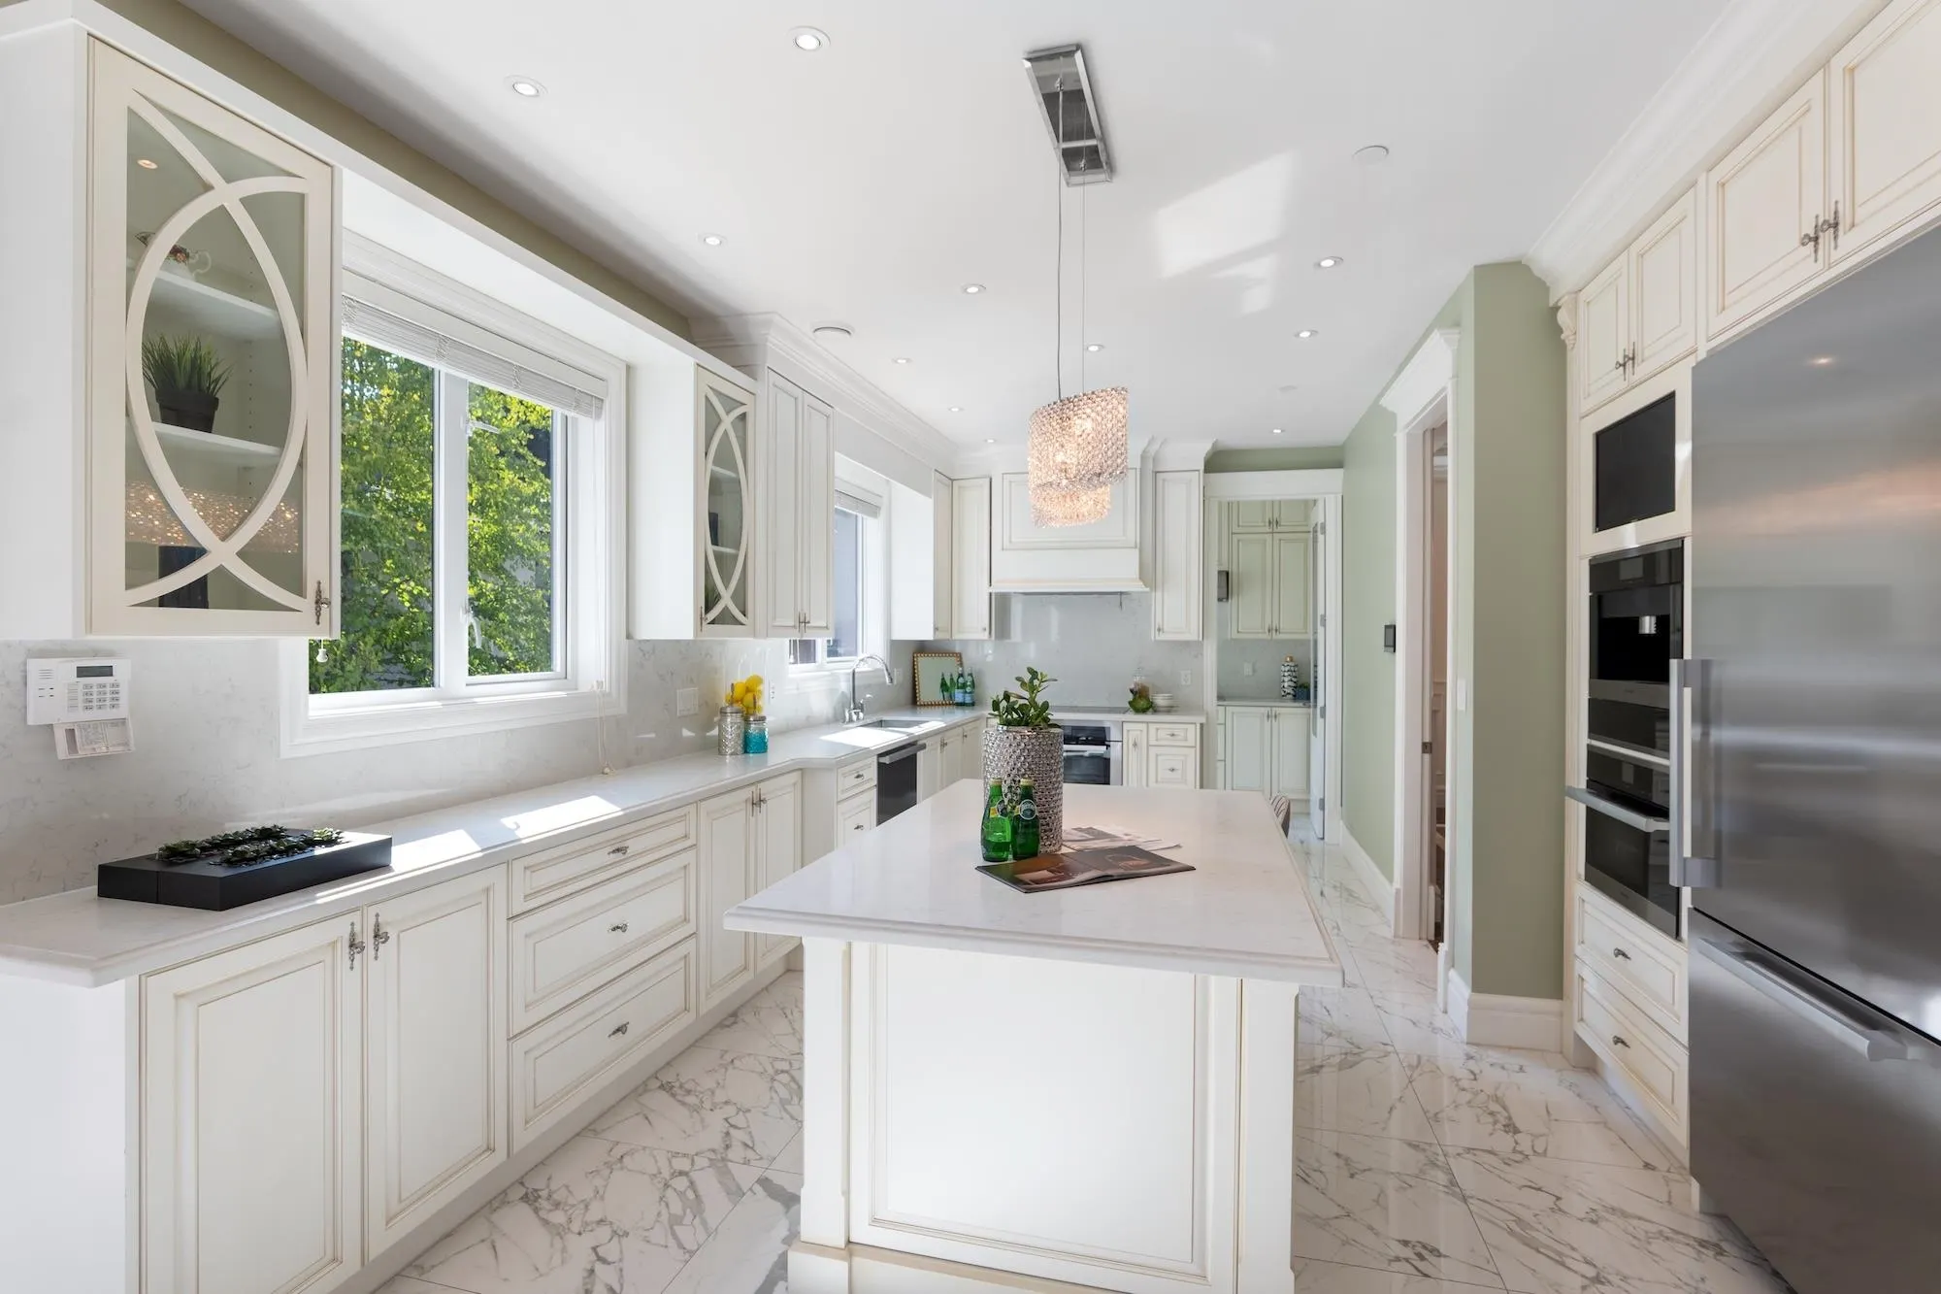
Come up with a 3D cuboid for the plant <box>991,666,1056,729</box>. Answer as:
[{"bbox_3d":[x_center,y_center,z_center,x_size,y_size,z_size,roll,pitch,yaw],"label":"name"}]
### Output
[{"bbox_3d":[0.127,0.125,2.064,0.155,0.160,0.150,0,0,15],"label":"plant"}]

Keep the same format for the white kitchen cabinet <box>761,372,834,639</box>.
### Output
[{"bbox_3d":[-0.939,-0.612,4.020,0.340,1.151,0.672,0,0,16],"label":"white kitchen cabinet"}]

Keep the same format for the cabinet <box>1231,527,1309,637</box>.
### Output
[{"bbox_3d":[2.622,-0.523,7.490,0.690,0.905,0.350,0,0,15],"label":"cabinet"}]

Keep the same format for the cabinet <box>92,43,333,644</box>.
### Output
[{"bbox_3d":[-1.608,-0.542,1.719,0.330,1.040,0.440,0,0,15],"label":"cabinet"}]

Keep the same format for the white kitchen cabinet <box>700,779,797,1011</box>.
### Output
[{"bbox_3d":[-1.030,0.894,3.357,0.425,0.747,0.744,0,0,16],"label":"white kitchen cabinet"}]

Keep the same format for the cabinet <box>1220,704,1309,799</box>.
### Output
[{"bbox_3d":[2.545,0.877,7.392,0.730,0.770,0.600,0,0,15],"label":"cabinet"}]

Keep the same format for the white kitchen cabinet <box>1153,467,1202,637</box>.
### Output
[{"bbox_3d":[1.450,-0.617,6.013,0.330,1.143,0.330,0,0,16],"label":"white kitchen cabinet"}]

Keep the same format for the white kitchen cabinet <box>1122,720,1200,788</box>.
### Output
[{"bbox_3d":[1.334,0.905,6.012,0.520,0.782,0.550,0,0,16],"label":"white kitchen cabinet"}]

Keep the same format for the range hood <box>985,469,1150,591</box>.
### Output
[{"bbox_3d":[0.717,-0.768,5.993,1.040,0.790,0.540,0,0,15],"label":"range hood"}]

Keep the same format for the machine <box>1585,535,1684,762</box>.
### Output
[{"bbox_3d":[2.161,0.014,2.479,0.450,0.593,0.587,0,0,16],"label":"machine"}]

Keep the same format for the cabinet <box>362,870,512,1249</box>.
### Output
[{"bbox_3d":[-1.403,0.901,2.018,0.425,0.747,0.380,0,0,16],"label":"cabinet"}]

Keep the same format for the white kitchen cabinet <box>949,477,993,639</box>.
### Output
[{"bbox_3d":[0.051,-0.628,6.404,0.285,1.152,0.330,0,0,16],"label":"white kitchen cabinet"}]

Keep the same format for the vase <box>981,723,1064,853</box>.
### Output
[{"bbox_3d":[0.123,0.329,2.025,0.188,0.275,0.188,0,0,0],"label":"vase"}]

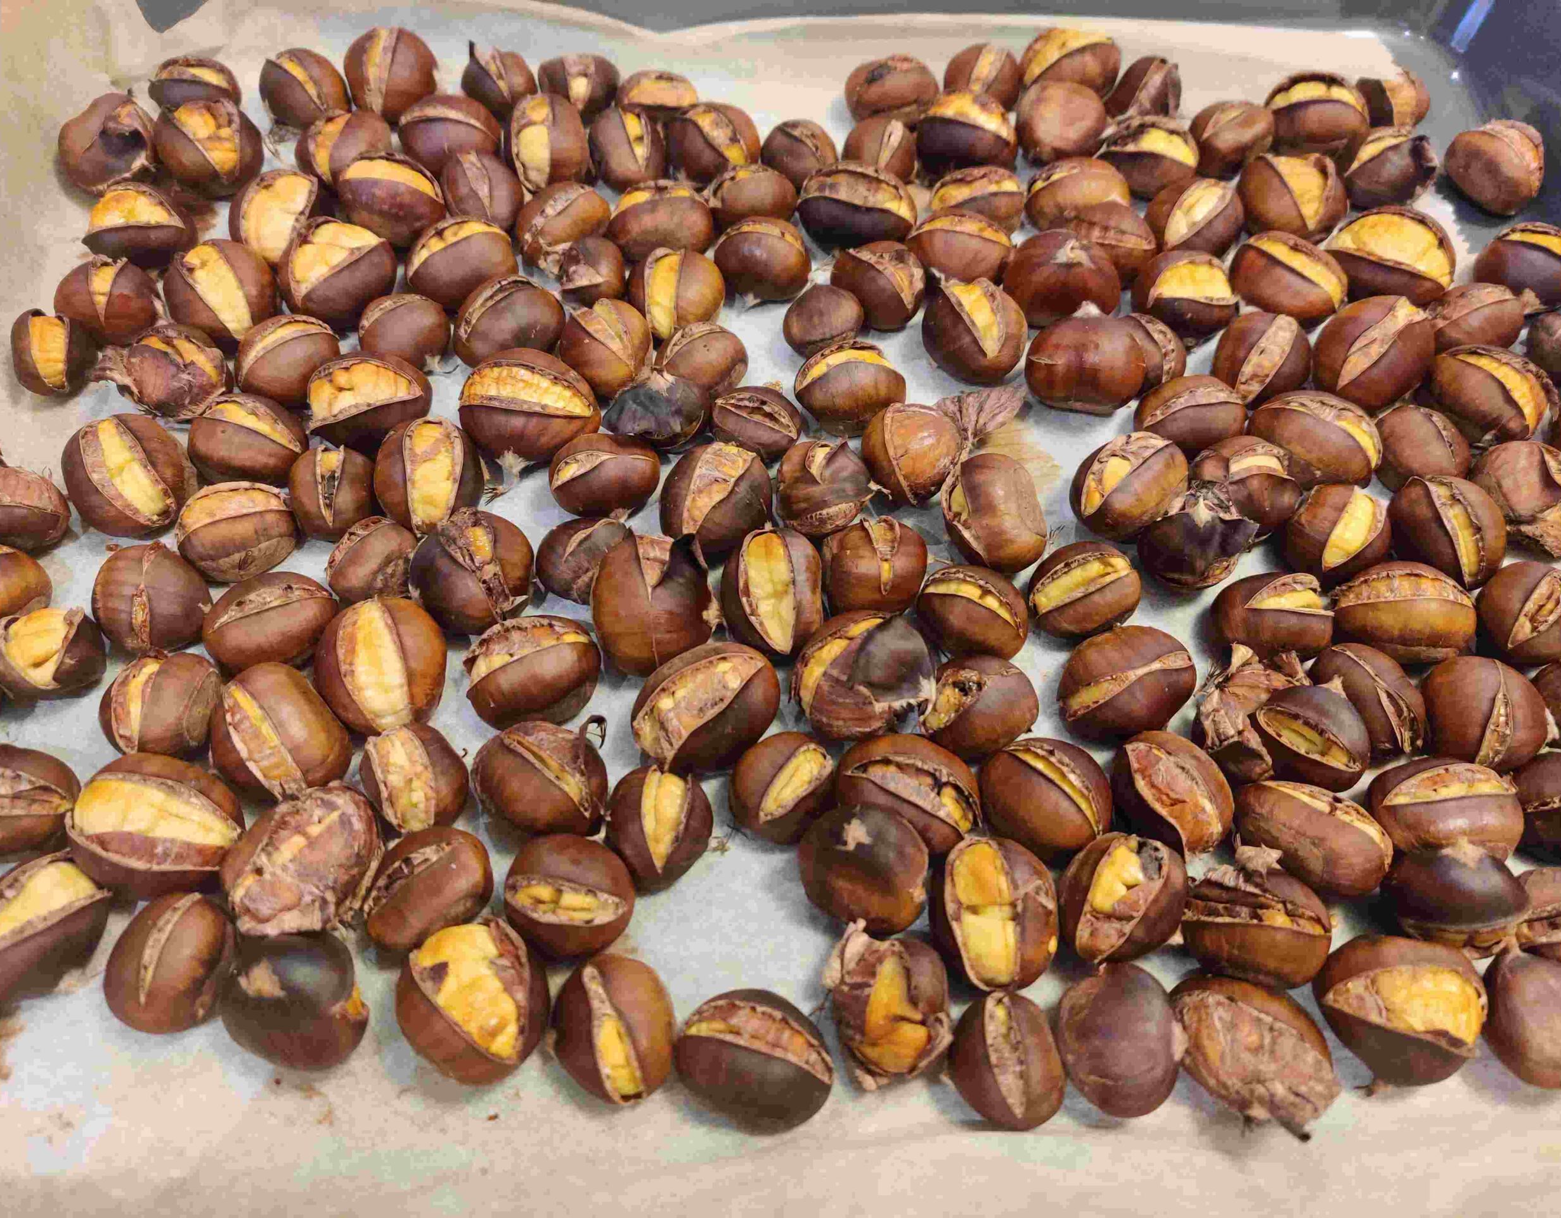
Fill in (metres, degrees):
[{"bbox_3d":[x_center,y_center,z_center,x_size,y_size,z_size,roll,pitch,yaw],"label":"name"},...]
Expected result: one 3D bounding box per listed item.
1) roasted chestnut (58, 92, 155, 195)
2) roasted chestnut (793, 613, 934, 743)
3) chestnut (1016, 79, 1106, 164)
[{"bbox_3d":[-0.203,-0.140,0.382,0.025,0.028,0.030,-28,63,-15],"label":"roasted chestnut"},{"bbox_3d":[0.019,0.015,0.284,0.031,0.025,0.030,-13,59,-8],"label":"roasted chestnut"},{"bbox_3d":[0.088,-0.153,0.399,0.028,0.024,0.028,0,60,0],"label":"chestnut"}]

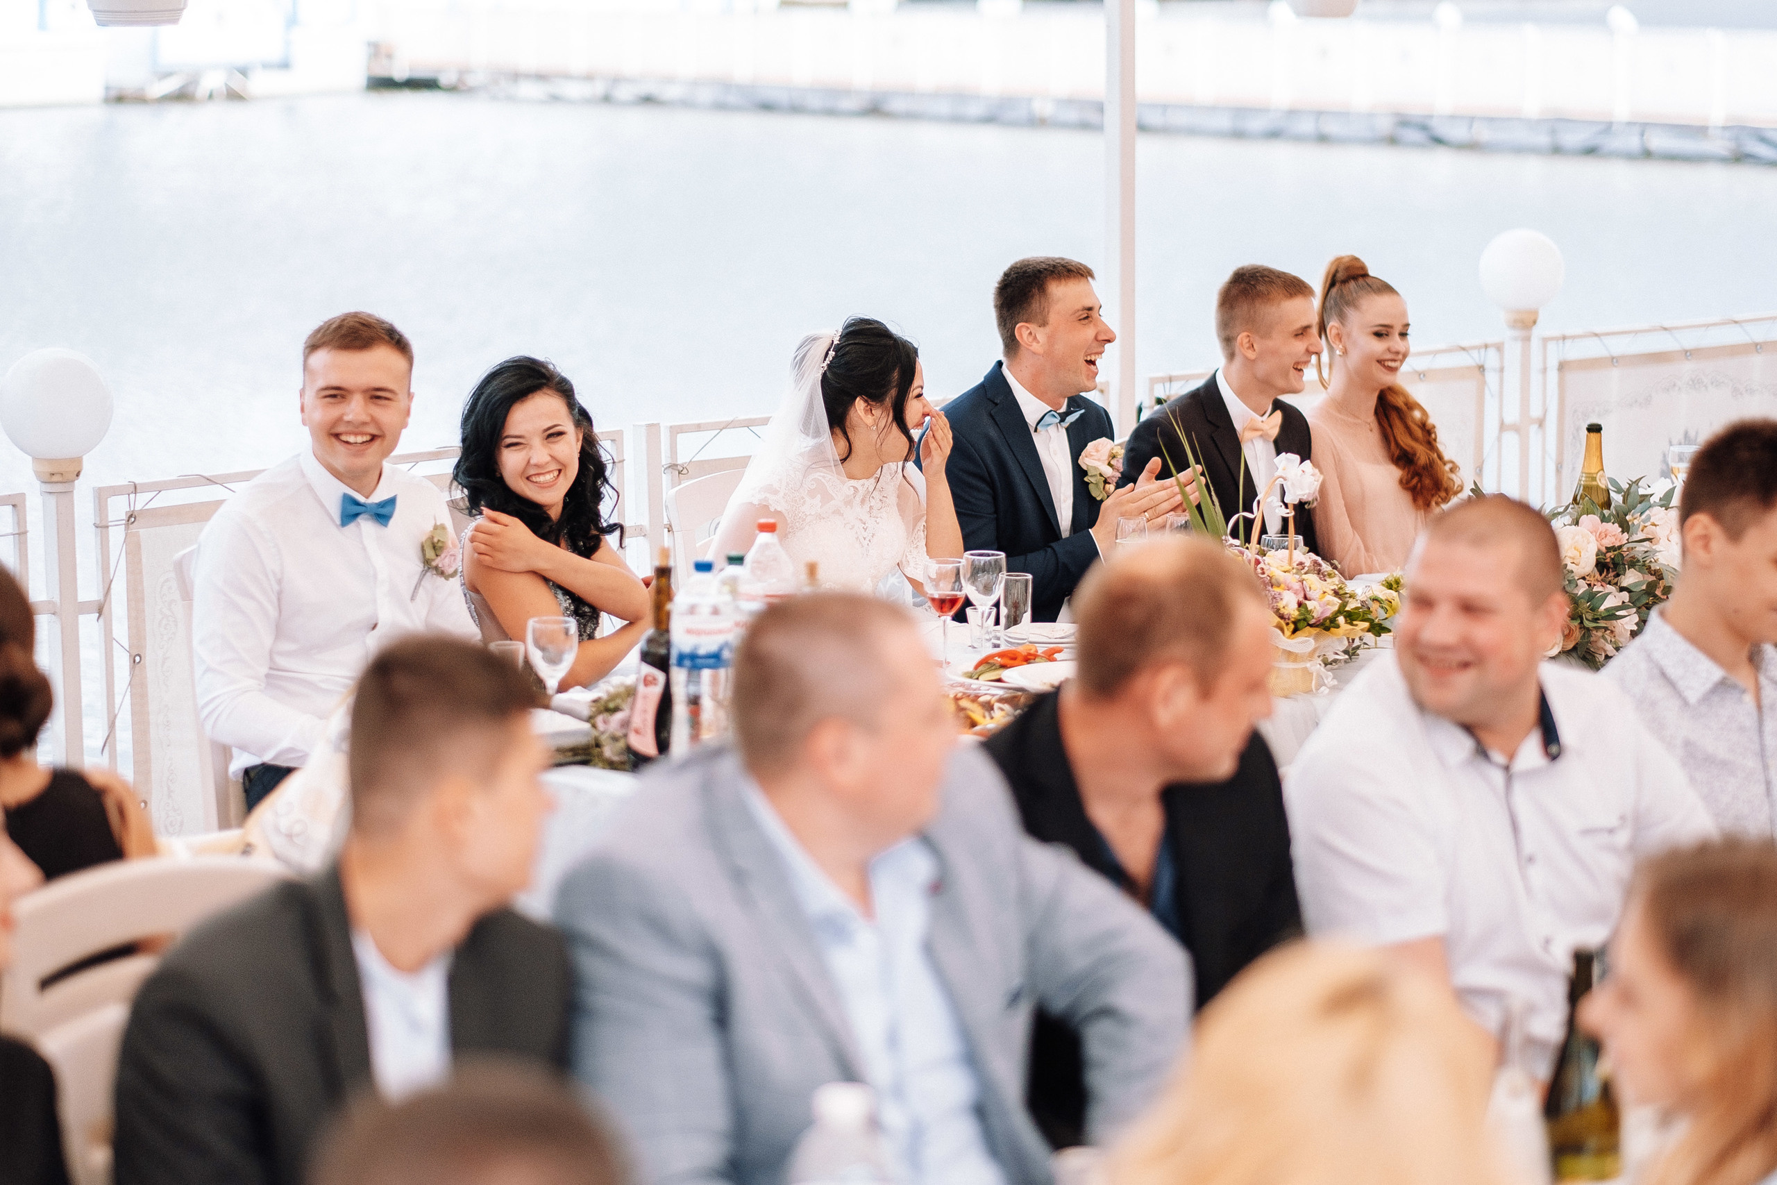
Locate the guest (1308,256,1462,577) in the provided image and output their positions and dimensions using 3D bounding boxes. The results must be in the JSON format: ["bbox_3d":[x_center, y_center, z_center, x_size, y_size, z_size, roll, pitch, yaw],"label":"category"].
[{"bbox_3d":[1.002,0.043,7.903,0.470,1.353,0.740,-8,12,-40],"label":"guest"}]

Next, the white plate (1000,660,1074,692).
[{"bbox_3d":[0.304,0.136,6.500,0.250,0.030,0.250,-6,10,-33],"label":"white plate"}]

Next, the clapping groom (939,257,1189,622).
[{"bbox_3d":[0.403,0.086,7.292,0.850,1.332,0.550,8,12,42],"label":"clapping groom"}]

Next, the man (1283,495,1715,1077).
[{"bbox_3d":[0.687,0.554,4.491,0.580,1.301,0.800,-3,10,-18],"label":"man"}]

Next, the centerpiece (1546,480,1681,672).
[{"bbox_3d":[1.261,-0.031,7.350,0.380,0.350,0.300,-8,12,-38],"label":"centerpiece"}]

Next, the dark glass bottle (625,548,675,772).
[{"bbox_3d":[-0.343,0.093,6.123,0.082,0.335,0.082,0,9,0],"label":"dark glass bottle"}]

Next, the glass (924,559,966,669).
[{"bbox_3d":[0.095,0.032,6.935,0.071,0.188,0.071,0,9,0],"label":"glass"}]

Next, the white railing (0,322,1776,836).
[{"bbox_3d":[0.349,0.049,8.716,5.090,0.950,0.070,-8,12,-41],"label":"white railing"}]

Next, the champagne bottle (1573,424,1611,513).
[{"bbox_3d":[1.249,-0.143,7.375,0.088,0.315,0.088,-9,12,-42],"label":"champagne bottle"}]

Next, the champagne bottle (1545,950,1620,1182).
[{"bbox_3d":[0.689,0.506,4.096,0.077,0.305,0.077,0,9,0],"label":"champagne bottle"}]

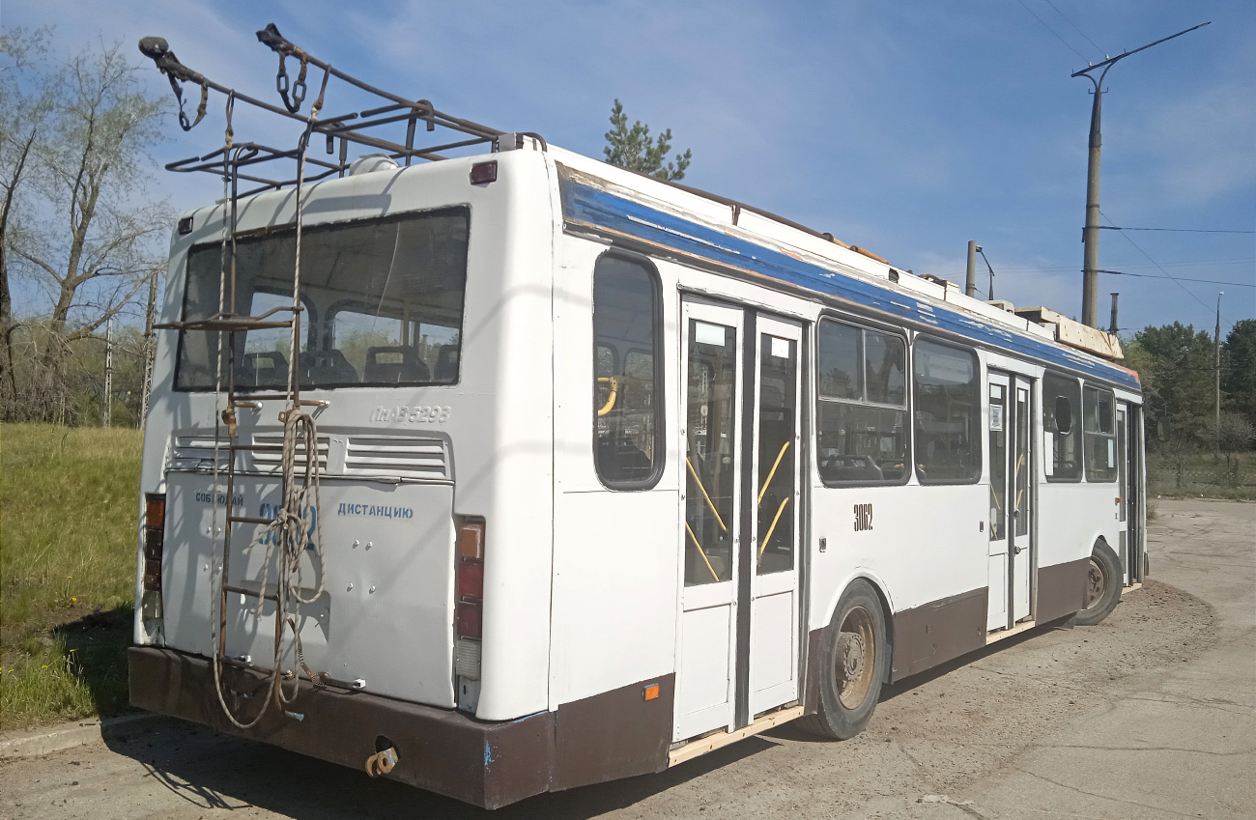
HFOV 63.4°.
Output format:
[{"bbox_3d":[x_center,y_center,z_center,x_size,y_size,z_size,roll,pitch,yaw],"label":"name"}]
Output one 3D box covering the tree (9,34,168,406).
[{"bbox_3d":[-14.873,-5.084,28.000,4.300,10.600,4.300,2,-3,-28],"label":"tree"}]

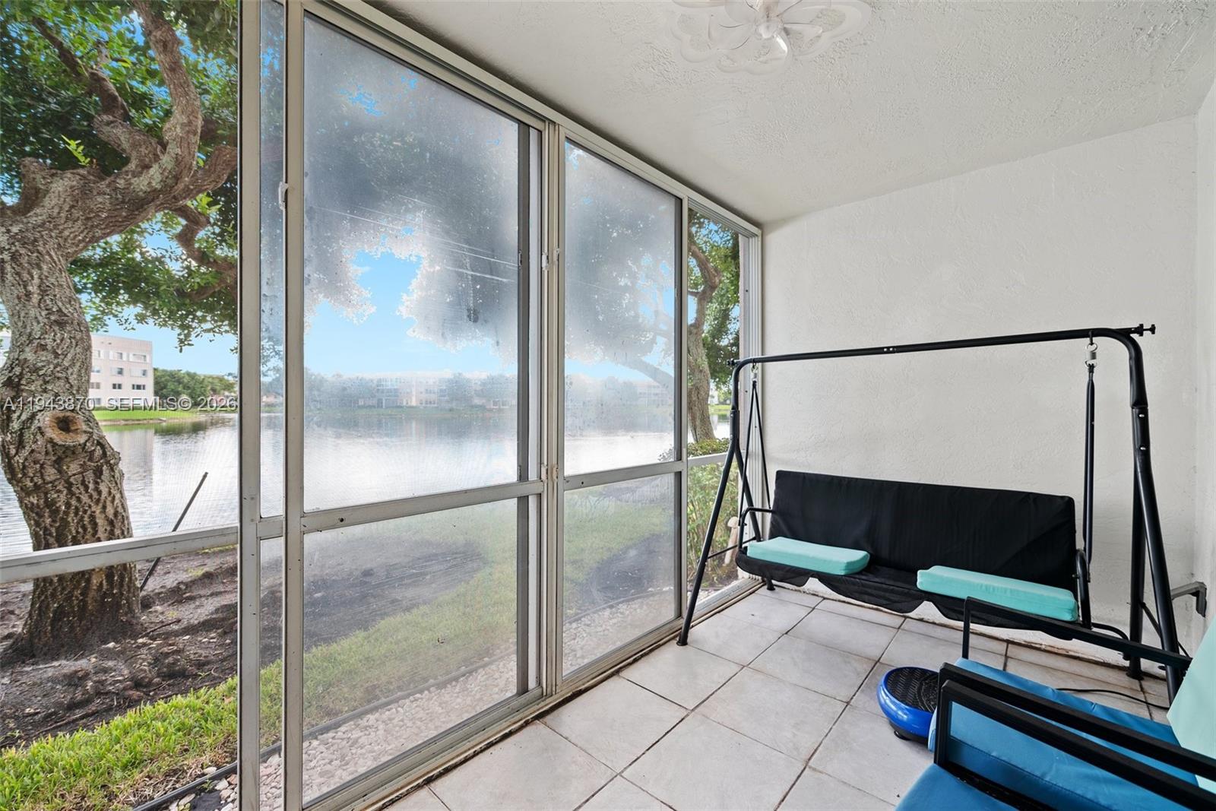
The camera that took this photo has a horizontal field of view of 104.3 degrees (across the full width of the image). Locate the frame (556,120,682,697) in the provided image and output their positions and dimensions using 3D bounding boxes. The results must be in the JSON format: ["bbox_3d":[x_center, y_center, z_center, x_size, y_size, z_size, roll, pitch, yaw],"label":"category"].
[{"bbox_3d":[0.114,0.005,2.397,0.050,2.420,0.980,-1,-1,43],"label":"frame"}]

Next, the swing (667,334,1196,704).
[{"bbox_3d":[1.389,0.472,2.310,1.740,1.525,1.090,-1,-1,43],"label":"swing"}]

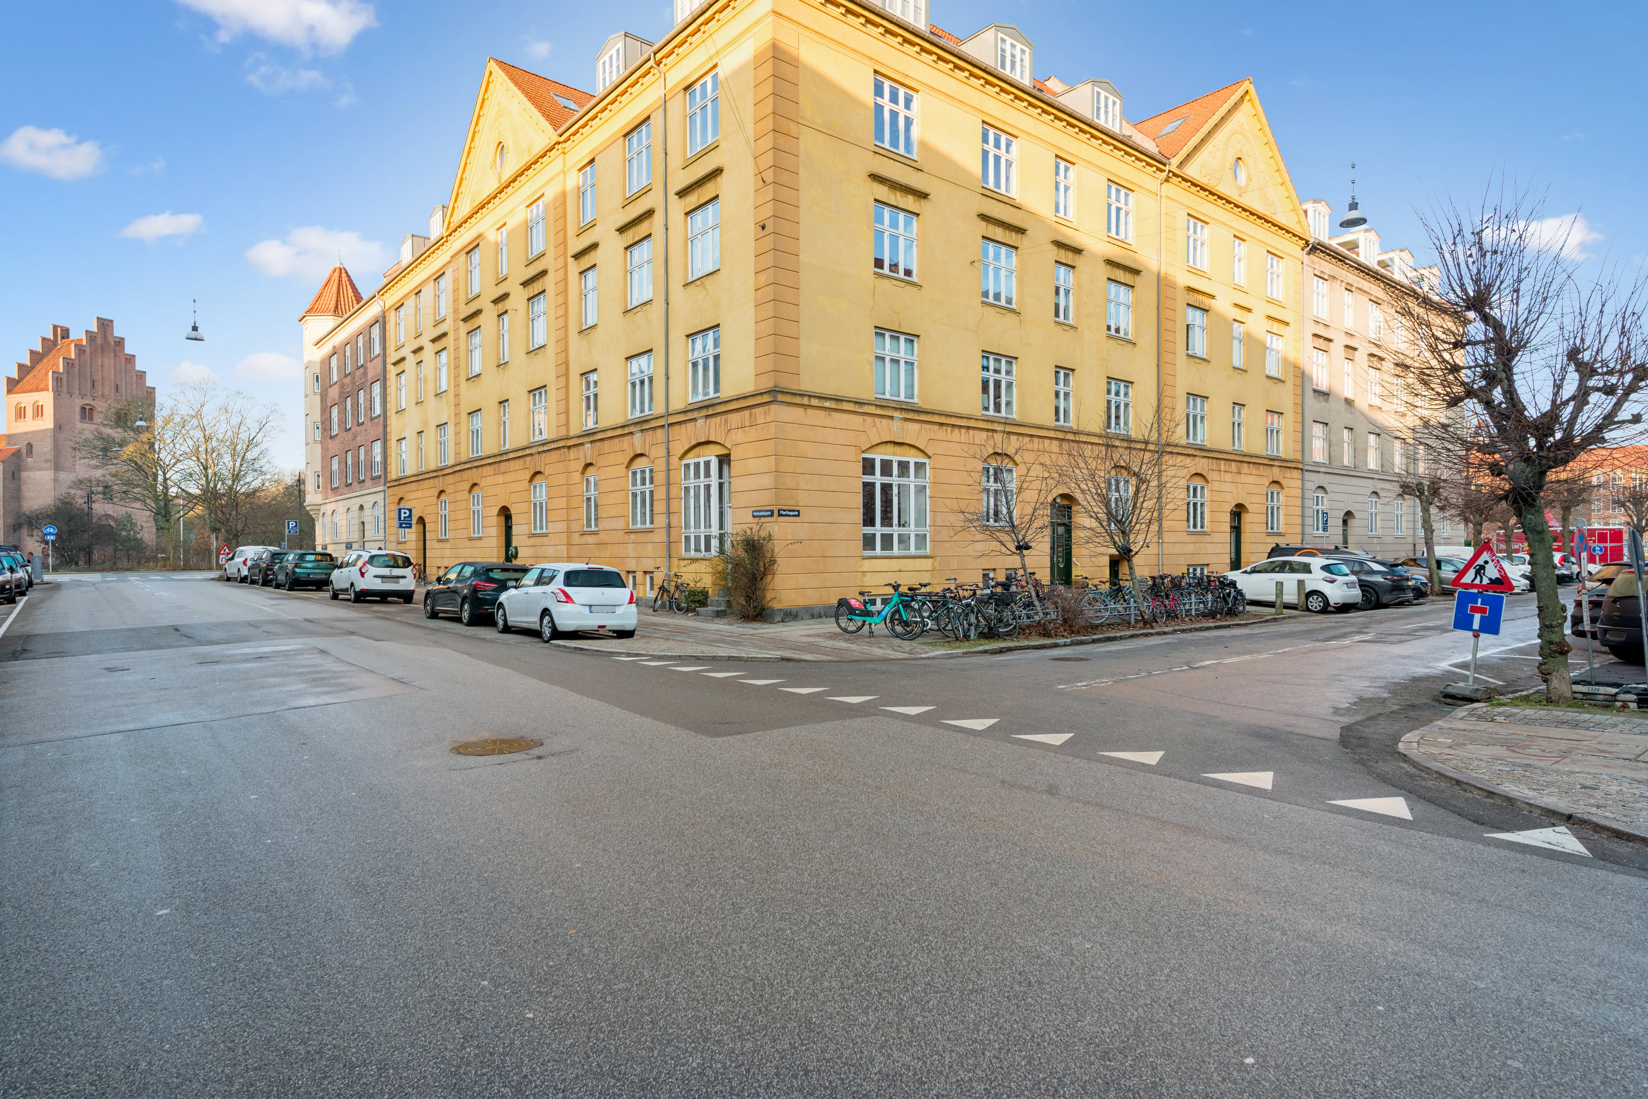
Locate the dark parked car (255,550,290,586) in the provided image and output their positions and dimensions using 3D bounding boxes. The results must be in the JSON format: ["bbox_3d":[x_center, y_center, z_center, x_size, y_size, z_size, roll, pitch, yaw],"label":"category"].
[{"bbox_3d":[-25.700,0.860,43.100,1.840,1.600,4.450,0,0,-41],"label":"dark parked car"}]

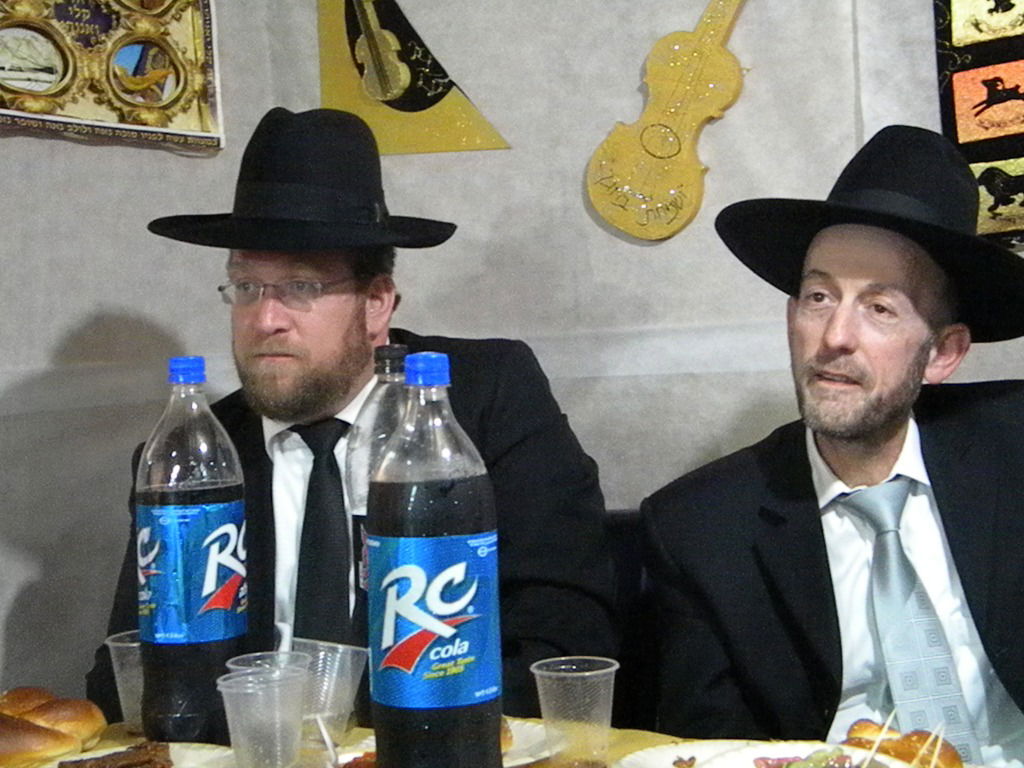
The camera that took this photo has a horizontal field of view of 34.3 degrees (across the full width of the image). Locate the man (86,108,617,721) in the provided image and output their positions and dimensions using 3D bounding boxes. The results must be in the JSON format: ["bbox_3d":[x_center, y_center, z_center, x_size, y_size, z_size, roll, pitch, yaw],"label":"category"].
[{"bbox_3d":[-0.161,0.340,1.692,0.600,1.280,0.640,-2,0,22],"label":"man"}]

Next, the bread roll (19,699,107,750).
[{"bbox_3d":[-0.377,0.285,1.385,0.080,0.047,0.065,-2,0,0],"label":"bread roll"}]

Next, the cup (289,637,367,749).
[{"bbox_3d":[-0.159,0.263,1.405,0.073,0.085,0.073,5,-5,0],"label":"cup"}]

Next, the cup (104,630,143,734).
[{"bbox_3d":[-0.317,0.263,1.443,0.069,0.082,0.069,-2,0,0],"label":"cup"}]

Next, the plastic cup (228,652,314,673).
[{"bbox_3d":[-0.188,0.260,1.298,0.069,0.082,0.069,-2,0,0],"label":"plastic cup"}]

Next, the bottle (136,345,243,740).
[{"bbox_3d":[-0.265,0.141,1.376,0.091,0.324,0.091,-2,0,0],"label":"bottle"}]

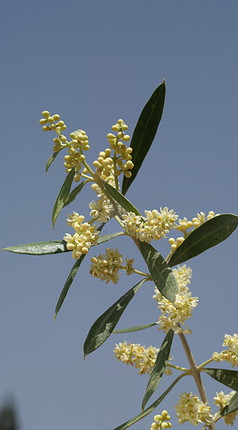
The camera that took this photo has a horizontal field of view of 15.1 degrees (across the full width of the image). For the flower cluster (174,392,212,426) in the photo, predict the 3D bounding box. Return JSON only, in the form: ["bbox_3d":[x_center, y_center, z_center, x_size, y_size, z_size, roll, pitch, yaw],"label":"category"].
[{"bbox_3d":[0.037,0.096,0.440,0.018,0.017,0.018,0,-18,0],"label":"flower cluster"}]

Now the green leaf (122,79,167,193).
[{"bbox_3d":[0.014,-0.039,0.450,0.013,0.063,0.006,22,-9,-14],"label":"green leaf"}]

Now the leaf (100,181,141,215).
[{"bbox_3d":[0.002,-0.008,0.454,0.028,0.007,0.007,43,0,0],"label":"leaf"}]

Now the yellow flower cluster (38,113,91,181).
[{"bbox_3d":[-0.026,-0.036,0.460,0.019,0.042,0.018,-35,0,0],"label":"yellow flower cluster"}]

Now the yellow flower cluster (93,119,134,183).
[{"bbox_3d":[-0.003,-0.033,0.462,0.021,0.033,0.019,0,0,0],"label":"yellow flower cluster"}]

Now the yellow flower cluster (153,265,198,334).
[{"bbox_3d":[0.028,0.042,0.443,0.021,0.033,0.021,0,-18,0],"label":"yellow flower cluster"}]

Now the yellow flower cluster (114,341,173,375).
[{"bbox_3d":[0.013,0.074,0.460,0.031,0.012,0.013,17,0,0],"label":"yellow flower cluster"}]

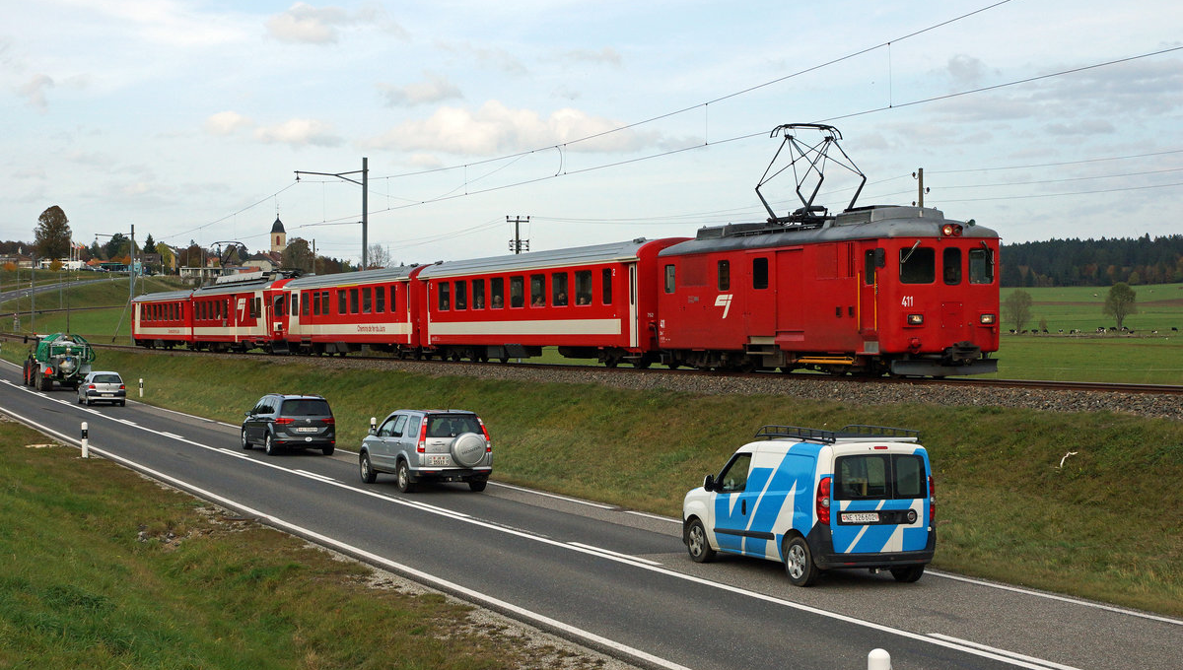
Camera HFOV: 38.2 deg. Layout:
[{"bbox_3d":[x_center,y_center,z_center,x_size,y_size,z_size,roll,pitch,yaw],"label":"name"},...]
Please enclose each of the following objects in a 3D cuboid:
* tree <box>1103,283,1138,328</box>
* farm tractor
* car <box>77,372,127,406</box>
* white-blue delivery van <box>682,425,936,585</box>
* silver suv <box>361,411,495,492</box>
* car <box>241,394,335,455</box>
[{"bbox_3d":[157.867,-8.916,510.000,10.000,13.800,10.000,0,0,17],"label":"tree"},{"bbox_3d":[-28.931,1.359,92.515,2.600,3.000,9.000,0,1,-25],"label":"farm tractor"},{"bbox_3d":[-21.882,2.392,76.489,1.646,1.410,3.720,0,0,-24],"label":"car"},{"bbox_3d":[2.814,2.214,23.364,1.880,1.990,4.390,0,0,-24],"label":"white-blue delivery van"},{"bbox_3d":[-3.587,2.418,36.741,1.780,1.710,4.600,0,0,-25],"label":"silver suv"},{"bbox_3d":[-8.573,2.452,48.125,1.830,1.660,4.530,0,0,-24],"label":"car"}]

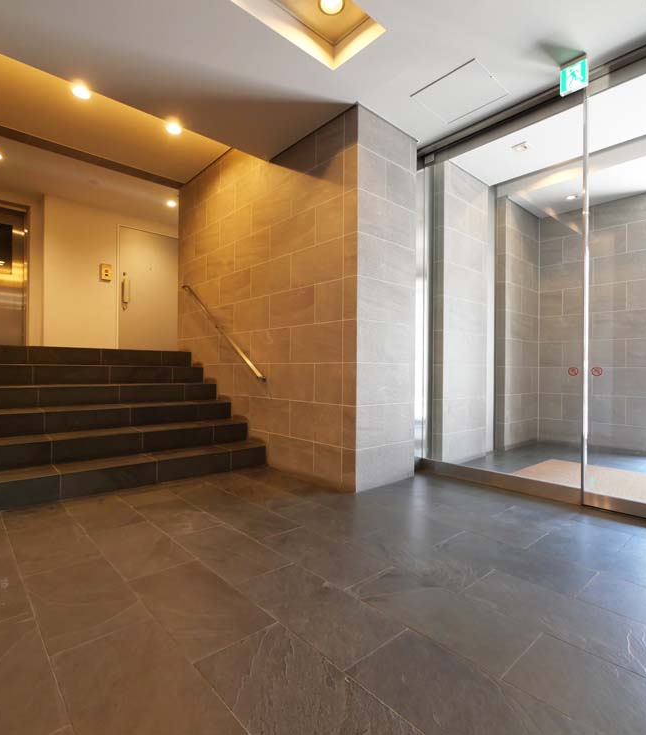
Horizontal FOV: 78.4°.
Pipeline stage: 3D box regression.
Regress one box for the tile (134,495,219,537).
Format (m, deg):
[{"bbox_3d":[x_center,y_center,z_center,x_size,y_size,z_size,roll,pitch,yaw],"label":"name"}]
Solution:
[{"bbox_3d":[-0.875,0.886,2.350,0.300,0.015,0.600,1,-1,-43],"label":"tile"}]

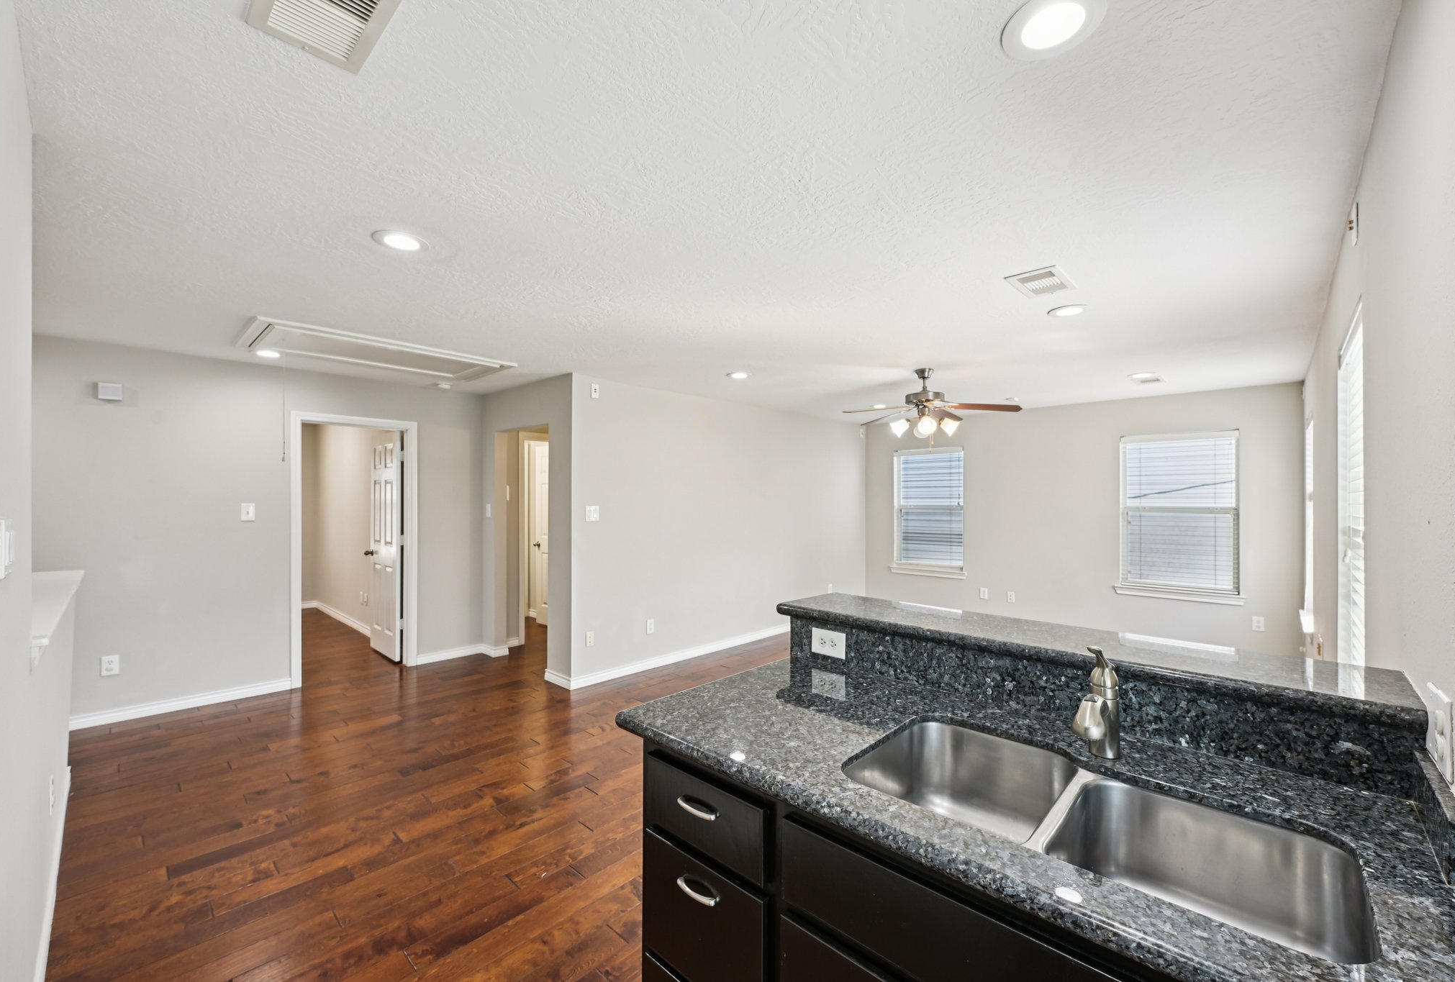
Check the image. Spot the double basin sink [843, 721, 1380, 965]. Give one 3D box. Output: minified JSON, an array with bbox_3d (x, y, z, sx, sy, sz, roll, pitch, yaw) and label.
[{"bbox_3d":[0.622,0.675,1.039,0.745,0.215,0.465,0,-1,43],"label":"double basin sink"}]

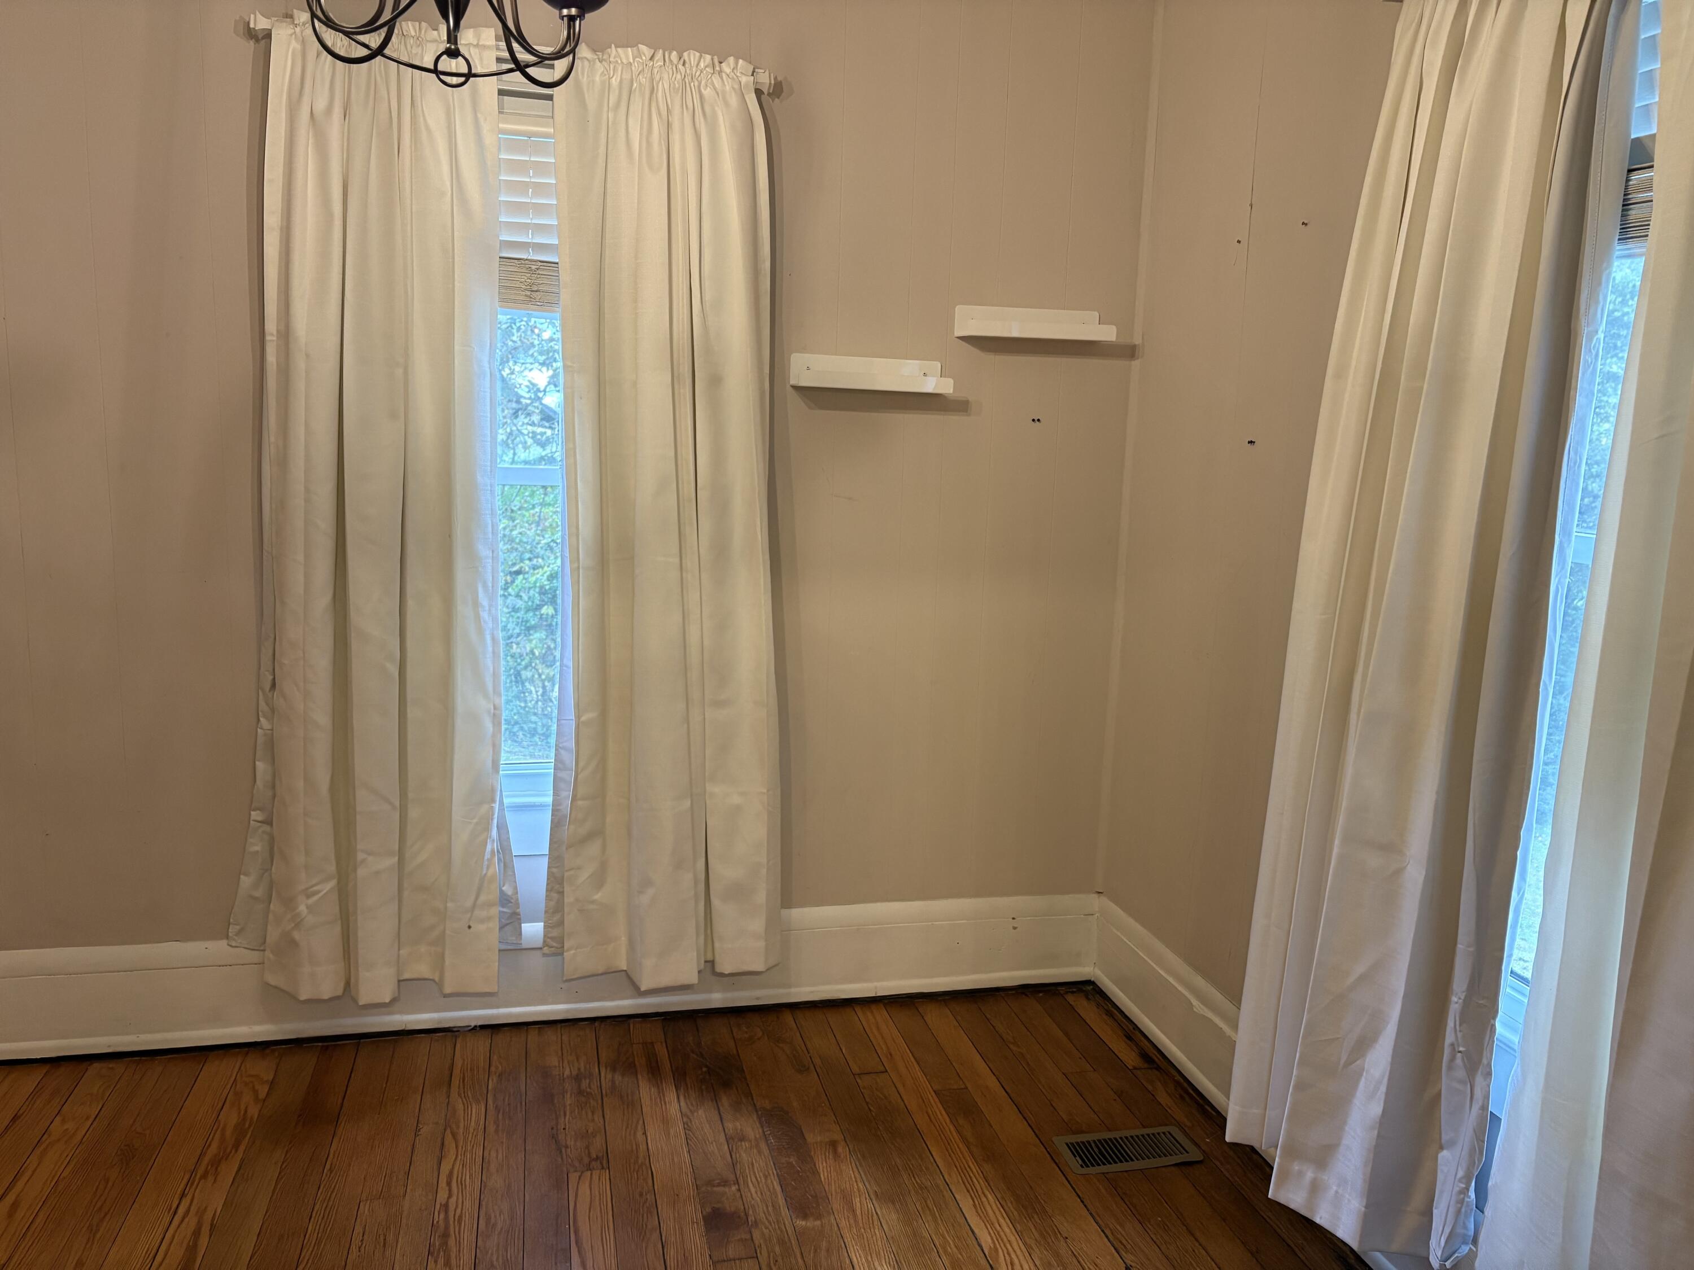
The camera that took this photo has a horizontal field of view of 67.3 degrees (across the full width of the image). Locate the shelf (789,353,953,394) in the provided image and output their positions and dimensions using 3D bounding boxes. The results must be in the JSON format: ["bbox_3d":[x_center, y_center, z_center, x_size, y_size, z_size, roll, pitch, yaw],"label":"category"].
[{"bbox_3d":[0.061,-0.631,3.068,0.378,0.082,0.098,0,9,-14],"label":"shelf"}]

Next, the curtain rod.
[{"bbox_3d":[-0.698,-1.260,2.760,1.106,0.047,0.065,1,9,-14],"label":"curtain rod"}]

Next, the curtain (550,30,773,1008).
[{"bbox_3d":[-0.409,-0.228,2.978,0.575,2.147,0.130,0,9,-14],"label":"curtain"}]

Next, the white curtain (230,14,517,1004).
[{"bbox_3d":[-1.062,-0.227,2.821,0.630,2.147,0.130,0,9,-14],"label":"white curtain"}]

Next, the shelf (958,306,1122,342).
[{"bbox_3d":[0.465,-0.769,3.143,0.381,0.073,0.098,0,9,-14],"label":"shelf"}]

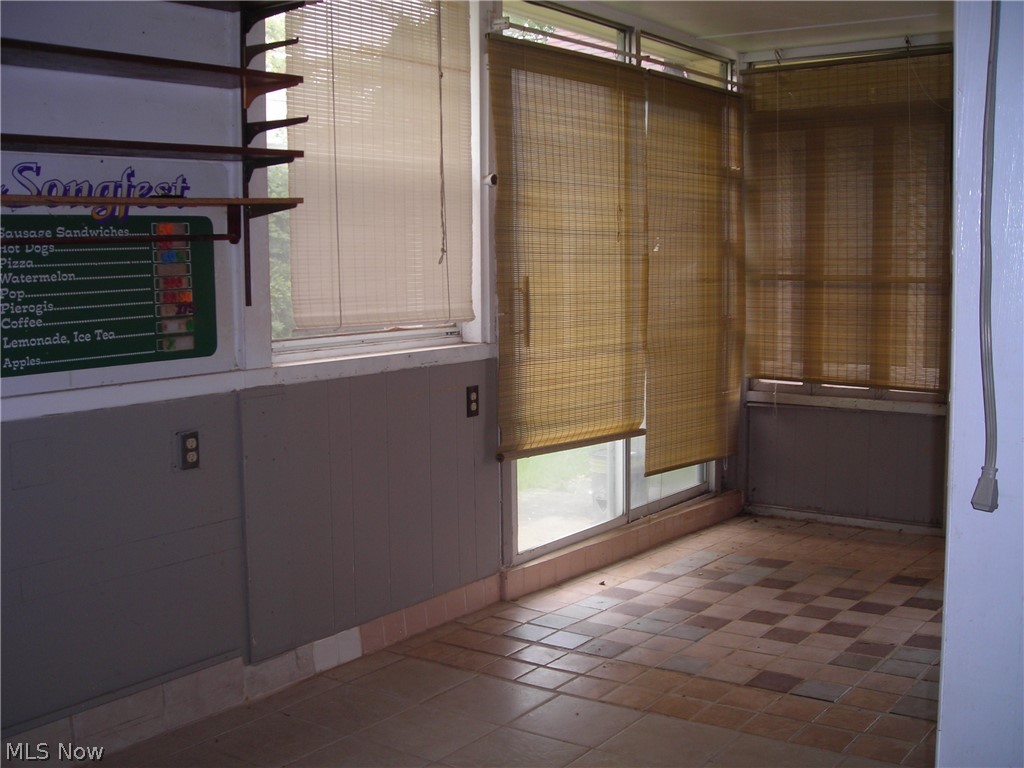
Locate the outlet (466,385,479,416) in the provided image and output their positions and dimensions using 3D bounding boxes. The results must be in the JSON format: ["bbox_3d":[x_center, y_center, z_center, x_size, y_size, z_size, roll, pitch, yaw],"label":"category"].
[{"bbox_3d":[-0.148,0.067,4.233,0.009,0.115,0.070,5,8,37],"label":"outlet"}]

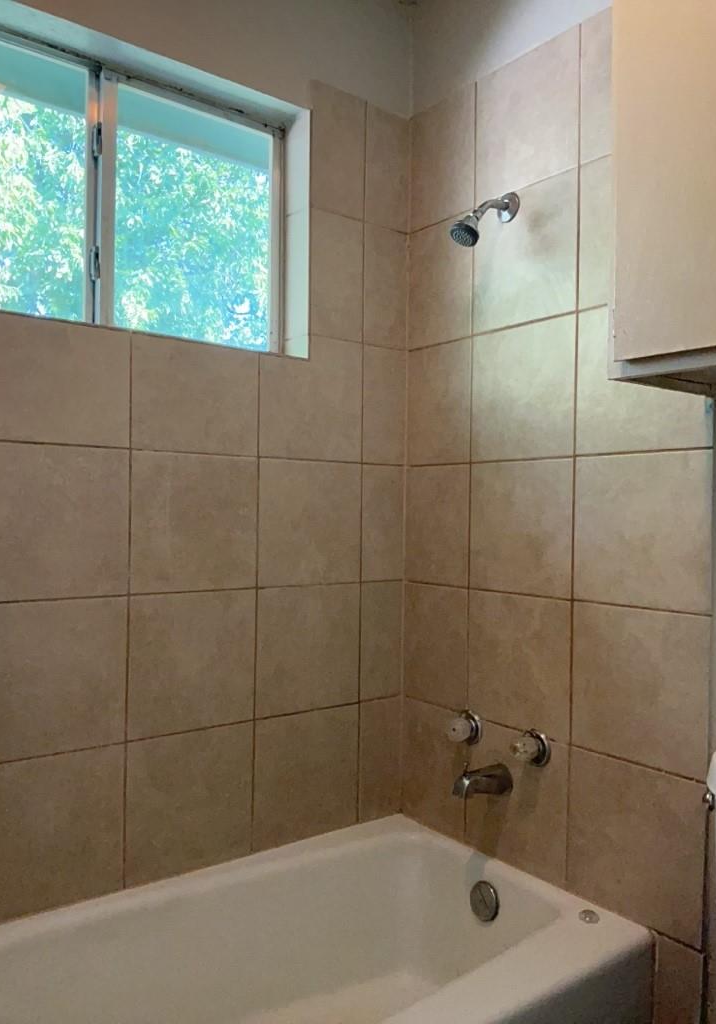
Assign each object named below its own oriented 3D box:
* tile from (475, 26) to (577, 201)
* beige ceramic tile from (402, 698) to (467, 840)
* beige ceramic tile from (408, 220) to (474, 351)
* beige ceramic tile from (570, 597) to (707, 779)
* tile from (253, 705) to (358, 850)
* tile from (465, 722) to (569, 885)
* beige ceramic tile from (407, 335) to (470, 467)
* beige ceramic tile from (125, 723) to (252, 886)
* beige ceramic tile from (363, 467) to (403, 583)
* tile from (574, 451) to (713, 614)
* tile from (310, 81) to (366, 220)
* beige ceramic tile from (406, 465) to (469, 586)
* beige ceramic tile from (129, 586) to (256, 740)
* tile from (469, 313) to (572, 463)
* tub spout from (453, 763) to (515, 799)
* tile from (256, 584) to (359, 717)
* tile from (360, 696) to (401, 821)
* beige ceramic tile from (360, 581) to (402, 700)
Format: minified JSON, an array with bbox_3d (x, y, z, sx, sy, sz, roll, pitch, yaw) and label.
[{"bbox_3d":[0.384,-0.894,1.833,0.010,0.306,0.304,1,0,-38],"label":"tile"},{"bbox_3d":[0.195,0.648,2.047,0.010,0.307,0.237,1,0,-38],"label":"beige ceramic tile"},{"bbox_3d":[0.214,-0.587,2.060,0.012,0.305,0.239,1,0,-38],"label":"beige ceramic tile"},{"bbox_3d":[0.557,0.347,1.597,0.012,0.305,0.304,1,0,-38],"label":"beige ceramic tile"},{"bbox_3d":[-0.124,0.643,1.961,0.304,0.307,0.010,1,0,-37],"label":"tile"},{"bbox_3d":[0.363,0.650,1.831,0.010,0.307,0.304,1,0,-38],"label":"tile"},{"bbox_3d":[0.208,-0.276,2.048,0.010,0.307,0.237,1,0,-38],"label":"beige ceramic tile"},{"bbox_3d":[-0.365,0.632,1.753,0.302,0.304,0.020,1,0,-38],"label":"beige ceramic tile"},{"bbox_3d":[0.065,0.030,2.099,0.144,0.304,0.010,1,0,-37],"label":"beige ceramic tile"},{"bbox_3d":[0.554,0.036,1.572,0.020,0.300,0.301,1,0,-38],"label":"tile"},{"bbox_3d":[-0.050,-0.900,2.015,0.169,0.305,0.012,1,0,-38],"label":"tile"},{"bbox_3d":[0.205,0.032,2.061,0.012,0.305,0.239,1,0,-38],"label":"beige ceramic tile"},{"bbox_3d":[-0.364,0.331,1.775,0.304,0.304,0.010,1,0,-37],"label":"beige ceramic tile"},{"bbox_3d":[0.373,-0.270,1.812,0.020,0.302,0.299,1,0,-38],"label":"tile"},{"bbox_3d":[0.288,0.617,1.819,0.139,0.084,0.056,1,0,-38],"label":"tub spout"},{"bbox_3d":[-0.120,0.330,1.939,0.300,0.301,0.020,1,0,-38],"label":"tile"},{"bbox_3d":[0.056,0.648,2.115,0.144,0.305,0.012,1,0,-38],"label":"tile"},{"bbox_3d":[0.060,0.337,2.099,0.144,0.304,0.010,1,0,-37],"label":"beige ceramic tile"}]

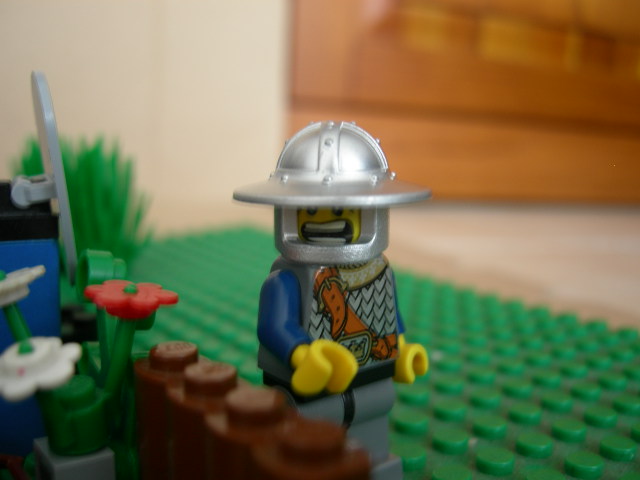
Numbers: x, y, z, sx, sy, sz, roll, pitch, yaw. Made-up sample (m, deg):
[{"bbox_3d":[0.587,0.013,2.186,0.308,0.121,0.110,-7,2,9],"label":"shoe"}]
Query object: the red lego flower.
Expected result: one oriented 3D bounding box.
[{"bbox_3d":[-0.021,0.007,0.077,0.010,0.002,0.010,6,9,-14],"label":"red lego flower"}]

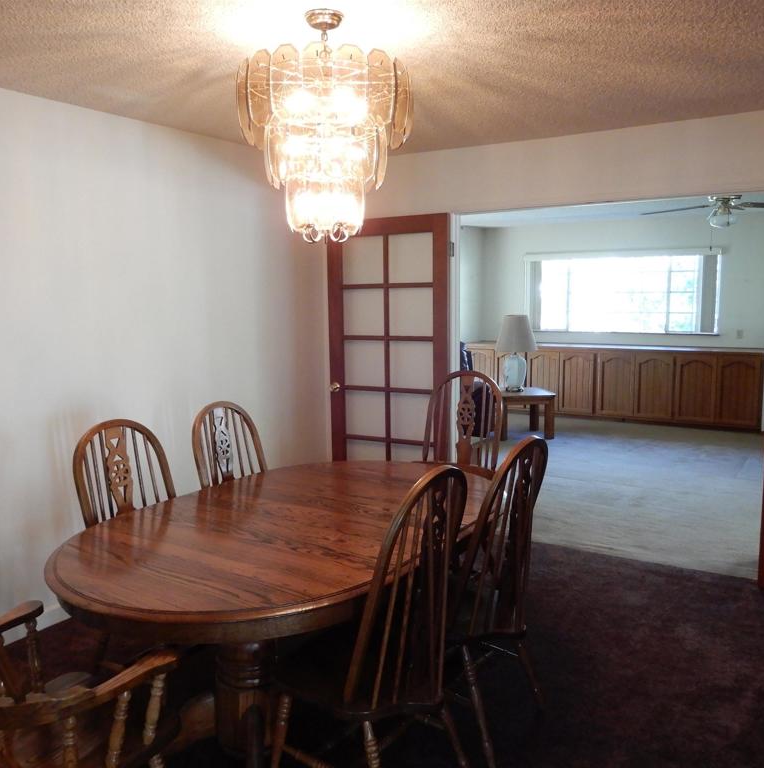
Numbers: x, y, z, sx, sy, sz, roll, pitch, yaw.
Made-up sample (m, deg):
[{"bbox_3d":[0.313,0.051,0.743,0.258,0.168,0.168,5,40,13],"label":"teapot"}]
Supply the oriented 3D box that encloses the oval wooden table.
[{"bbox_3d":[-0.281,0.851,2.630,1.180,0.760,1.770,3,9,28],"label":"oval wooden table"}]

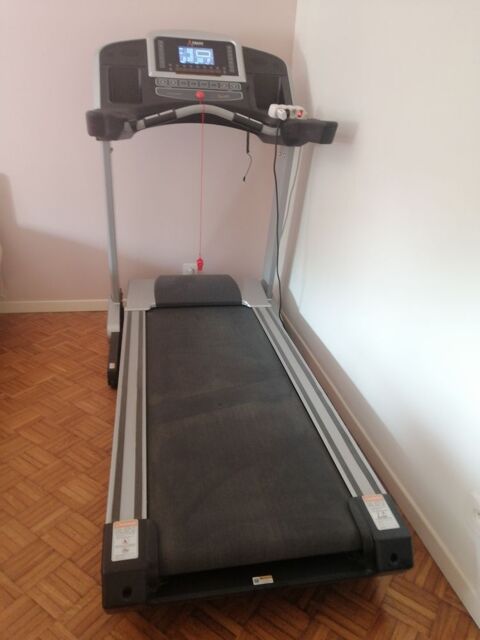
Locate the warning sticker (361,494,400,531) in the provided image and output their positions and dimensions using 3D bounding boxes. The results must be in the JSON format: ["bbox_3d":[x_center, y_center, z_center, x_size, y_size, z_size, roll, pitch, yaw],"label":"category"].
[{"bbox_3d":[0.353,0.479,1.201,0.055,0.003,0.109,-2,27,-11],"label":"warning sticker"}]

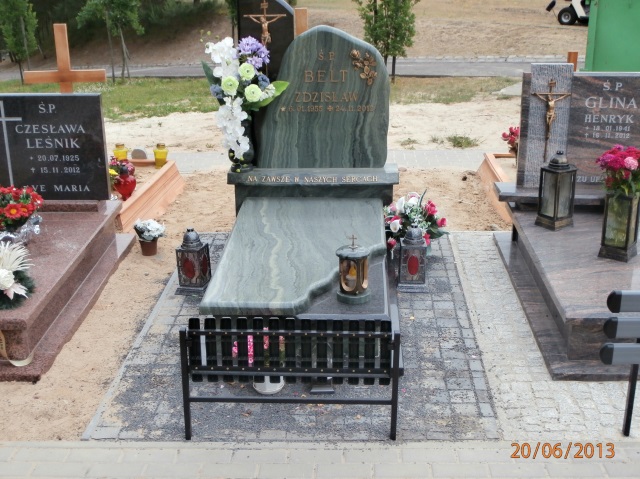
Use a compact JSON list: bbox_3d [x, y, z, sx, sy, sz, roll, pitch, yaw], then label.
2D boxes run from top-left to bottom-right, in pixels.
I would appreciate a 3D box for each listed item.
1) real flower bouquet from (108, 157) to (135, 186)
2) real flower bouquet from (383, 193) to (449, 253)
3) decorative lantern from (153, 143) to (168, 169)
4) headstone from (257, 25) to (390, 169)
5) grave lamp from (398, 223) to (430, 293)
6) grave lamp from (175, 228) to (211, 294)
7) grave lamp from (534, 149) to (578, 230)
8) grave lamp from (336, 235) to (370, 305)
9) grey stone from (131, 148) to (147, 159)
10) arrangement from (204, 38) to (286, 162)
[{"bbox_3d":[-1.305,-0.413,5.667,0.200,0.249,0.190,0,19,0],"label":"real flower bouquet"},{"bbox_3d":[0.539,-0.079,4.851,0.345,0.380,0.310,0,19,0],"label":"real flower bouquet"},{"bbox_3d":[-1.147,-0.603,6.257,0.108,0.180,0.108,0,19,0],"label":"decorative lantern"},{"bbox_3d":[0.020,-0.796,4.872,0.745,0.793,0.085,0,19,1],"label":"headstone"},{"bbox_3d":[0.492,0.090,4.567,0.165,0.361,0.165,1,19,4],"label":"grave lamp"},{"bbox_3d":[-0.668,0.104,4.564,0.165,0.336,0.165,-5,19,-15],"label":"grave lamp"},{"bbox_3d":[1.279,-0.275,4.725,0.150,0.416,0.150,-14,23,-36],"label":"grave lamp"},{"bbox_3d":[0.137,0.120,3.665,0.147,0.293,0.147,0,19,0],"label":"grave lamp"},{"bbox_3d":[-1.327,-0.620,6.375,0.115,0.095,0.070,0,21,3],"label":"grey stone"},{"bbox_3d":[-0.408,-0.755,4.759,0.460,0.694,0.300,0,19,0],"label":"arrangement"}]

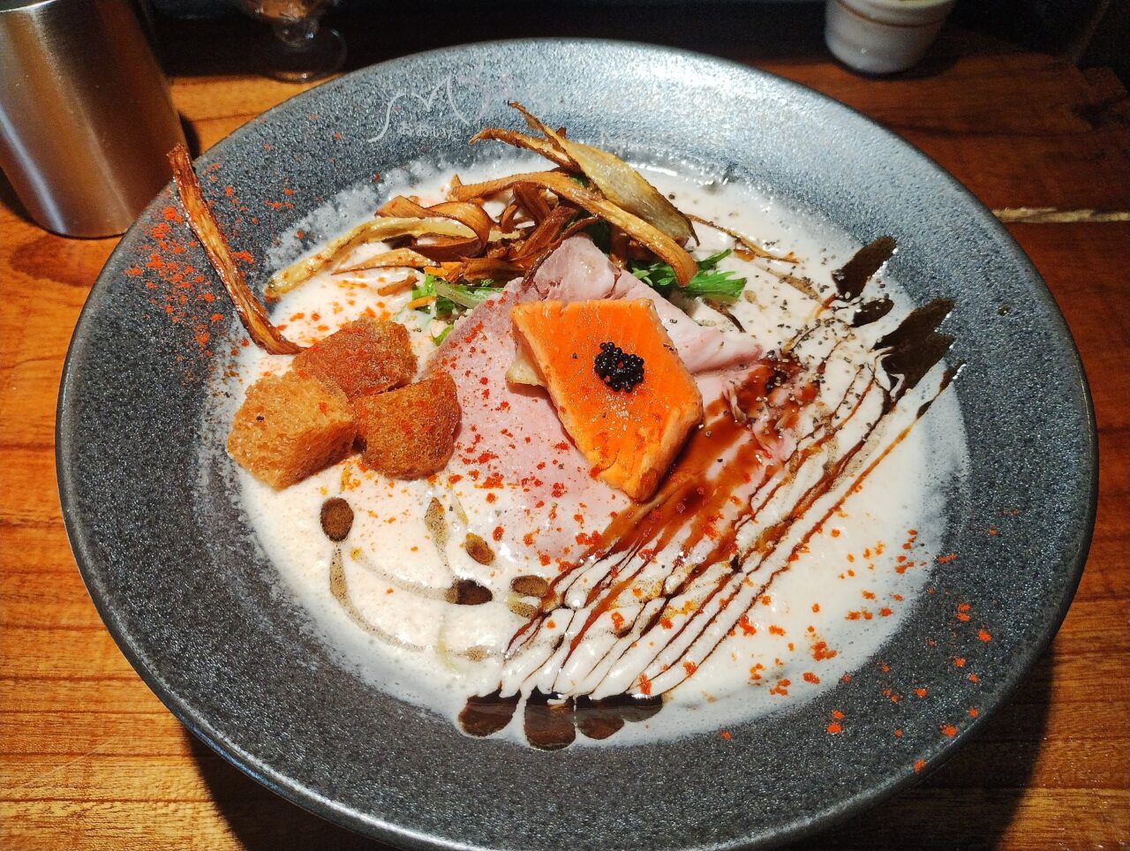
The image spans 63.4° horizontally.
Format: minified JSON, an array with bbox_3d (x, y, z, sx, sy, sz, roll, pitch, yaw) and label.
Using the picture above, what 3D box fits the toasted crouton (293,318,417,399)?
[{"bbox_3d":[-0.053,-0.013,0.234,0.024,0.018,0.019,-27,60,-19],"label":"toasted crouton"}]

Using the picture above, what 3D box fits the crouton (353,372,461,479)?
[{"bbox_3d":[-0.038,0.001,0.227,0.023,0.018,0.018,-16,57,-12],"label":"crouton"}]

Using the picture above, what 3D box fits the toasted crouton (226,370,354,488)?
[{"bbox_3d":[-0.067,0.001,0.225,0.021,0.019,0.019,-5,55,9],"label":"toasted crouton"}]

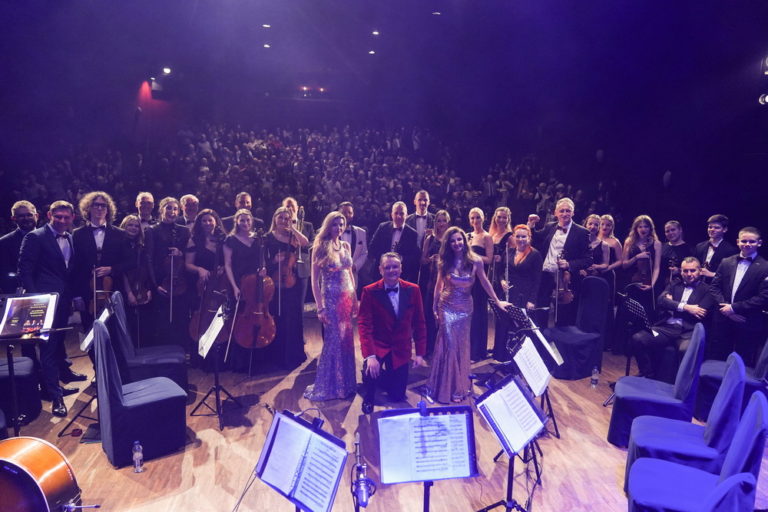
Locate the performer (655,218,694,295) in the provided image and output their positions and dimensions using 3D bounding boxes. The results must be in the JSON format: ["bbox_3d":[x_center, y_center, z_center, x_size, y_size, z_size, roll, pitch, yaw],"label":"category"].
[{"bbox_3d":[3.153,0.448,5.599,0.480,1.660,0.340,4,8,25],"label":"performer"}]

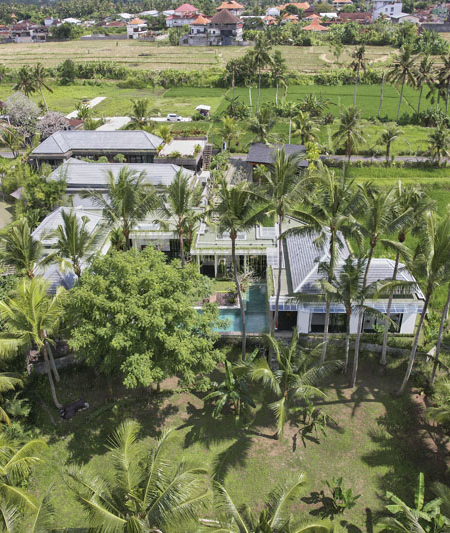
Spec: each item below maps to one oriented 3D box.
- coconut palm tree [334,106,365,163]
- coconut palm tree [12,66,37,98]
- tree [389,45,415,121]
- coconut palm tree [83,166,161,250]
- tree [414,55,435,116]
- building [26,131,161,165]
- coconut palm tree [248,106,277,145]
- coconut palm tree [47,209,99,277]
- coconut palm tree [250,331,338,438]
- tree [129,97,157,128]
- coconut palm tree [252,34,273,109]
[{"bbox_3d":[23.380,-24.750,91.810,6.190,10.270,6.190,0,29,0],"label":"coconut palm tree"},{"bbox_3d":[-53.720,-47.290,130.960,7.180,11.740,7.180,0,29,0],"label":"coconut palm tree"},{"bbox_3d":[46.420,-48.380,129.620,7.450,19.130,7.450,0,27,0],"label":"tree"},{"bbox_3d":[-7.693,0.497,40.336,6.100,17.600,6.100,-1,29,0],"label":"coconut palm tree"},{"bbox_3d":[52.220,-47.420,127.950,5.930,14.890,5.930,0,29,0],"label":"tree"},{"bbox_3d":[-22.536,-21.239,88.163,22.400,5.800,9.000,0,29,2],"label":"building"},{"bbox_3d":[7.800,-28.110,101.030,6.370,9.560,6.370,0,27,0],"label":"coconut palm tree"},{"bbox_3d":[-11.869,2.062,40.929,4.800,14.400,4.800,-1,29,0],"label":"coconut palm tree"},{"bbox_3d":[4.290,8.750,33.760,6.400,8.400,6.400,0,29,0],"label":"coconut palm tree"},{"bbox_3d":[-19.480,-36.880,116.850,6.890,7.210,6.890,0,29,0],"label":"tree"},{"bbox_3d":[9.830,-53.300,136.420,6.300,19.500,6.300,0,29,0],"label":"coconut palm tree"}]

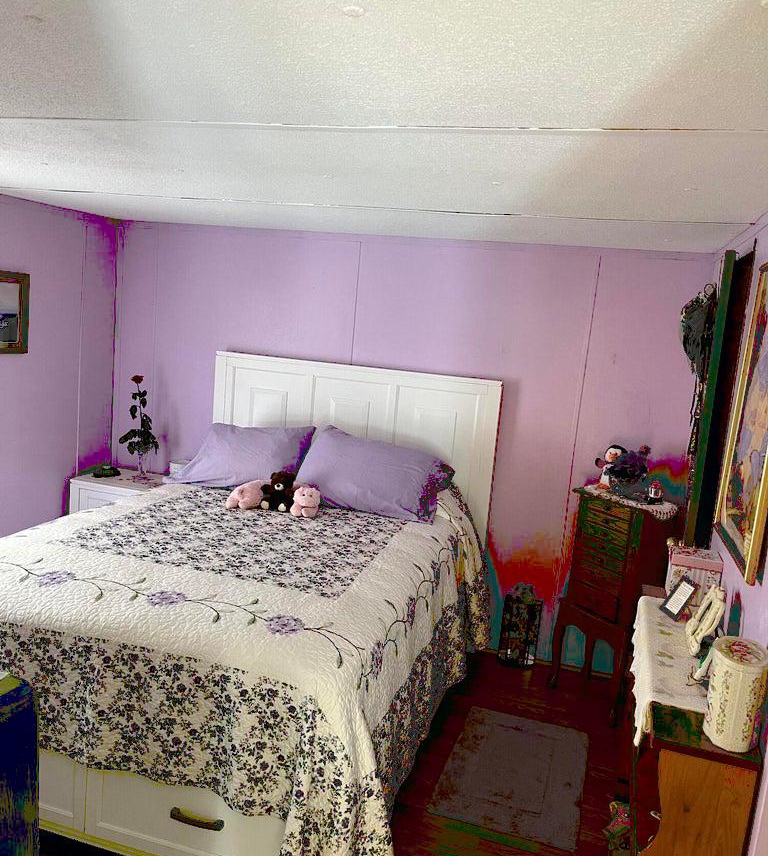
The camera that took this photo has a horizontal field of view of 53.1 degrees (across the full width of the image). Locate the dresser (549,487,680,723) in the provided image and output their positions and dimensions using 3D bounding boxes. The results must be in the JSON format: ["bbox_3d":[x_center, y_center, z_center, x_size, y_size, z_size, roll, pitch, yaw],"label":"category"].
[{"bbox_3d":[1.088,0.822,3.636,0.300,1.000,0.390,-1,11,-33],"label":"dresser"}]

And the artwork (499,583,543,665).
[{"bbox_3d":[0.712,1.023,3.990,0.185,0.425,0.130,8,10,20],"label":"artwork"}]

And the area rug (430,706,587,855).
[{"bbox_3d":[0.532,1.364,3.085,0.522,0.012,0.803,8,10,17],"label":"area rug"}]

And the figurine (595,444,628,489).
[{"bbox_3d":[1.111,0.194,3.732,0.170,0.208,0.115,13,12,40],"label":"figurine"}]

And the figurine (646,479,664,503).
[{"bbox_3d":[1.258,0.293,3.520,0.076,0.108,0.072,12,11,36],"label":"figurine"}]

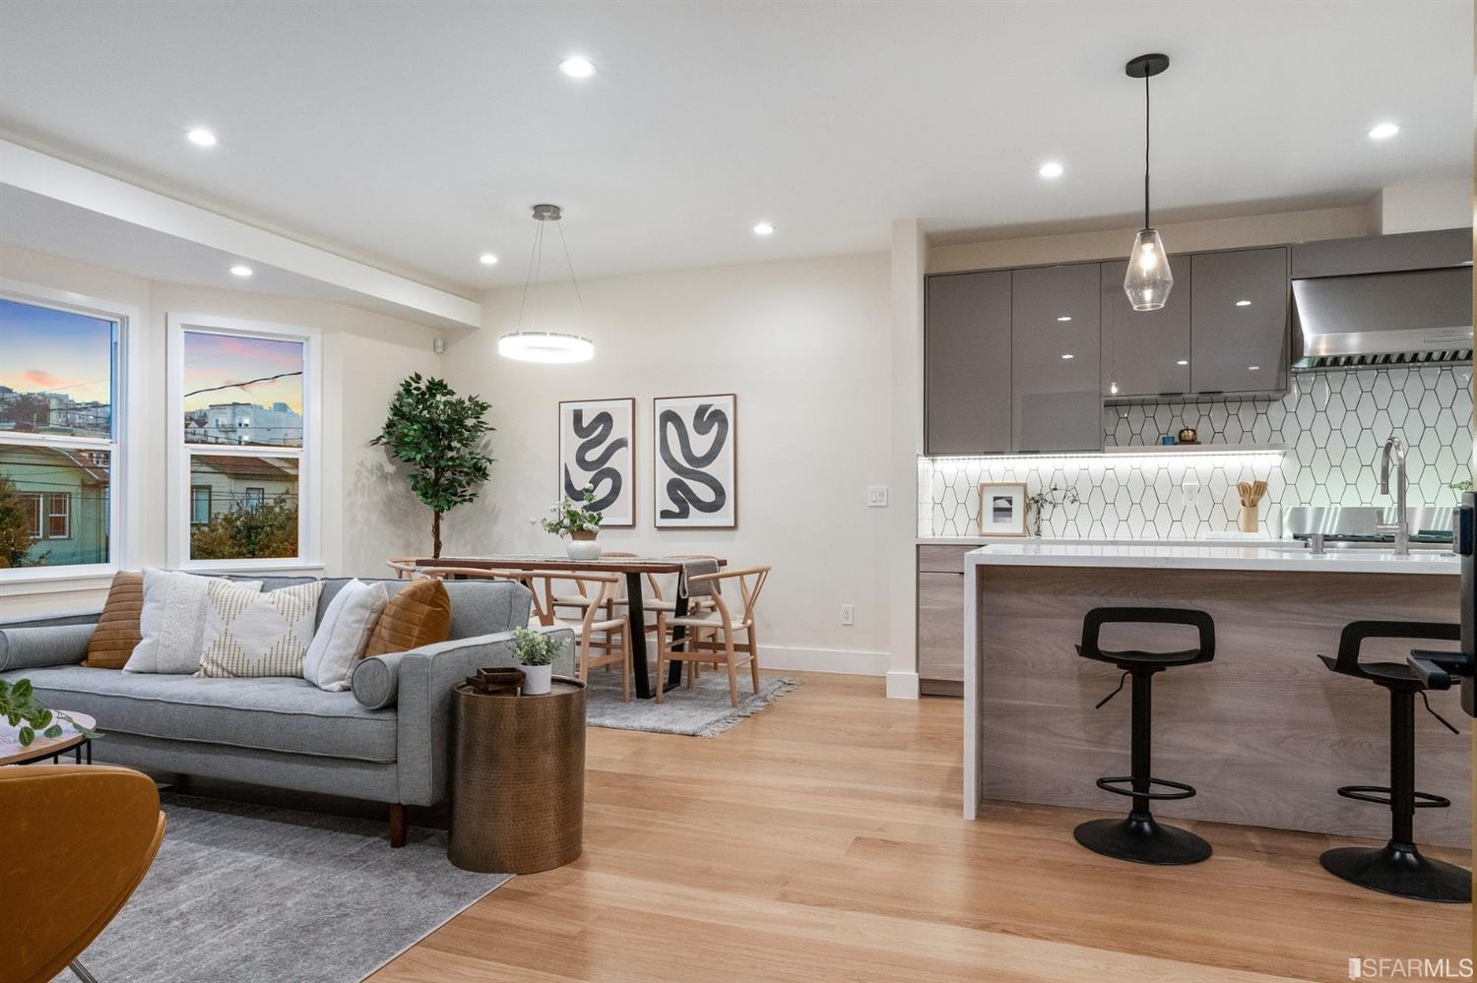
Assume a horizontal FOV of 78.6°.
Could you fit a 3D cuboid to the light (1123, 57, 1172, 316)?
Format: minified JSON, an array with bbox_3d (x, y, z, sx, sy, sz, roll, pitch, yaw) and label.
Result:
[{"bbox_3d":[1.533,-1.140,3.368,0.181,0.911,0.181,0,-1,19],"label":"light"}]

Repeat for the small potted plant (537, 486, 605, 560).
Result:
[{"bbox_3d":[-0.996,0.187,5.361,0.430,0.425,0.360,0,-1,-8],"label":"small potted plant"}]

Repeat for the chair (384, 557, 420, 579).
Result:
[{"bbox_3d":[-1.878,0.790,5.632,0.570,0.746,0.540,0,-1,19],"label":"chair"}]

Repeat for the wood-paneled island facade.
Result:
[{"bbox_3d":[2.031,0.676,3.120,2.350,0.919,0.825,0,-1,19],"label":"wood-paneled island facade"}]

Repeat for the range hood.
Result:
[{"bbox_3d":[3.351,-0.963,4.519,1.050,0.610,0.610,0,-1,19],"label":"range hood"}]

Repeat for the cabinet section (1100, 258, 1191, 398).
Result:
[{"bbox_3d":[2.284,-0.892,5.094,0.448,0.762,0.365,0,-1,20],"label":"cabinet section"}]

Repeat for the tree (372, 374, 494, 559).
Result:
[{"bbox_3d":[-2.122,0.194,6.286,0.843,1.984,0.843,0,-1,19],"label":"tree"}]

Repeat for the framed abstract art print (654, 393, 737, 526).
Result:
[{"bbox_3d":[-0.308,-0.196,6.210,0.625,0.930,0.030,0,-1,19],"label":"framed abstract art print"}]

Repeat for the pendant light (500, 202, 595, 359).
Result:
[{"bbox_3d":[-1.057,-1.159,4.990,0.520,0.821,0.520,0,-1,0],"label":"pendant light"}]

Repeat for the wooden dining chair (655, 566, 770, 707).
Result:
[{"bbox_3d":[-0.117,0.781,5.020,0.570,0.746,0.540,0,-1,17],"label":"wooden dining chair"}]

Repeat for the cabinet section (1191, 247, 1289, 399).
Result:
[{"bbox_3d":[2.715,-0.892,4.941,0.467,0.765,0.365,0,-1,20],"label":"cabinet section"}]

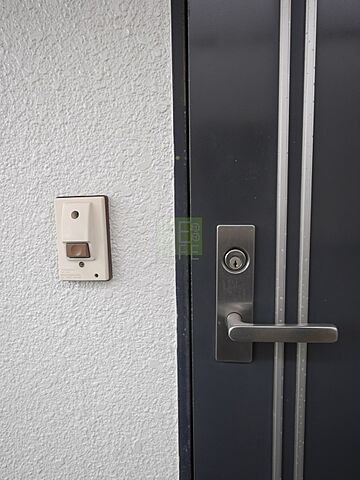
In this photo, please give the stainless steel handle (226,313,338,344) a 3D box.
[{"bbox_3d":[0.126,0.112,0.392,0.128,0.021,0.051,-1,5,7],"label":"stainless steel handle"}]

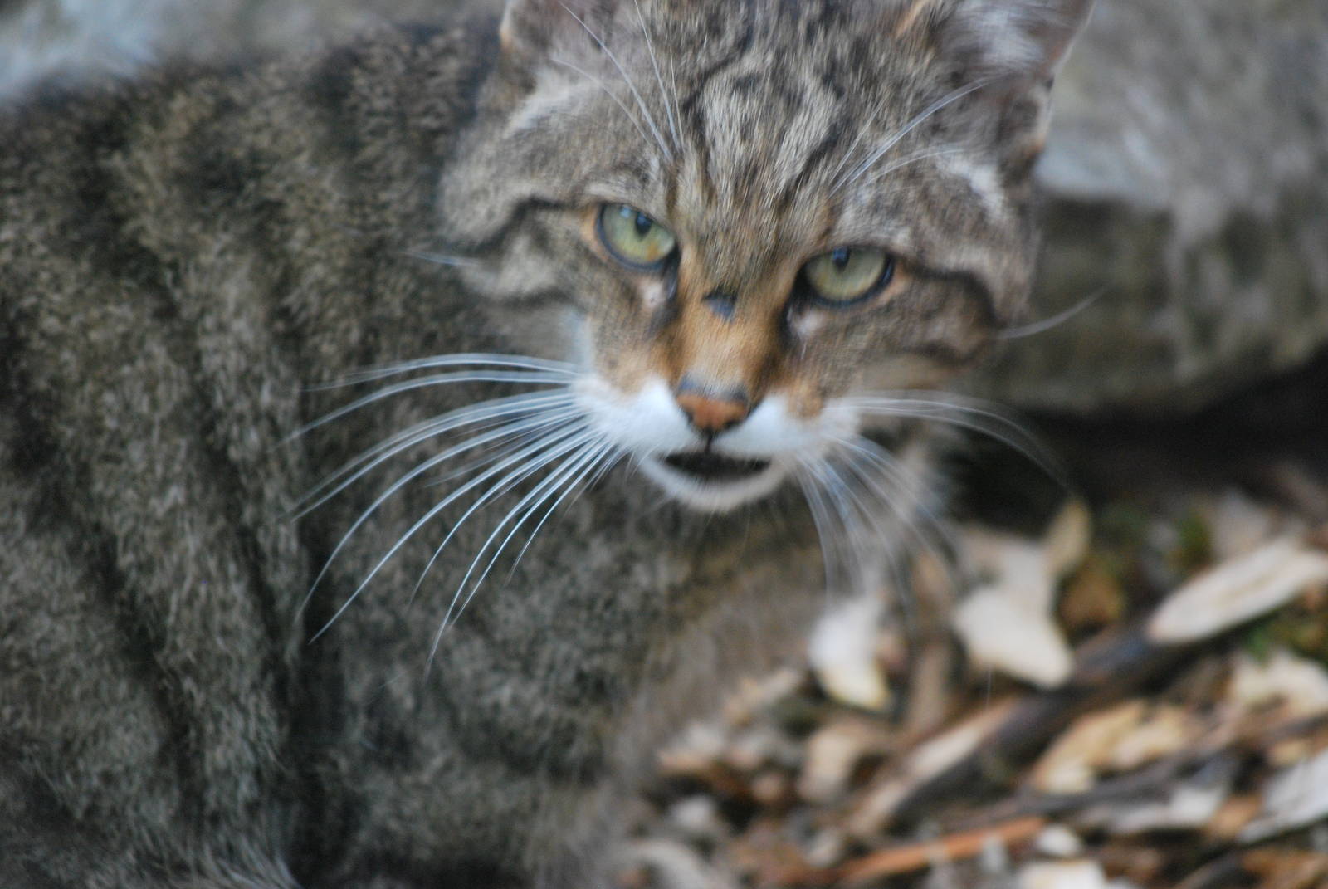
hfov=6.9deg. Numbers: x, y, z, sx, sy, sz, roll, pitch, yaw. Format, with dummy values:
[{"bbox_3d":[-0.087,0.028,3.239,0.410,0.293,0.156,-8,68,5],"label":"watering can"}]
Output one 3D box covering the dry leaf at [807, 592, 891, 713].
[{"bbox_3d":[0.040,0.045,2.400,0.018,0.014,0.027,-5,25,-10],"label":"dry leaf"}]

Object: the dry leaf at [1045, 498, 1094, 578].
[{"bbox_3d":[0.090,0.021,2.460,0.011,0.015,0.013,-6,26,-13],"label":"dry leaf"}]

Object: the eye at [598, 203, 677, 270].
[{"bbox_3d":[-0.005,-0.042,2.250,0.016,0.013,0.010,9,9,3],"label":"eye"}]

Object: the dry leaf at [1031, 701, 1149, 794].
[{"bbox_3d":[0.091,0.065,2.370,0.017,0.010,0.032,20,32,36],"label":"dry leaf"}]

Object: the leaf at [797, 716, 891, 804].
[{"bbox_3d":[0.038,0.067,2.360,0.019,0.010,0.023,-5,25,-10],"label":"leaf"}]

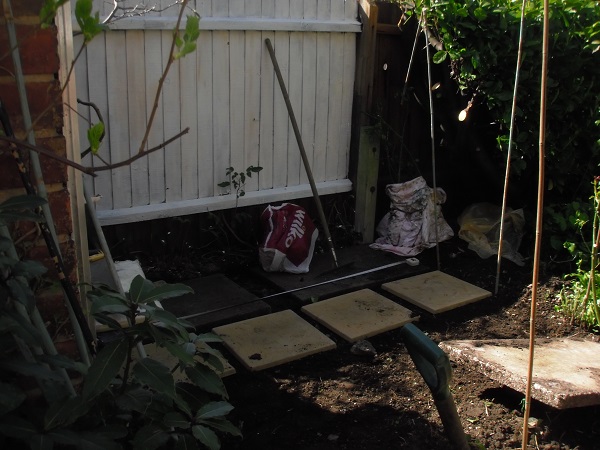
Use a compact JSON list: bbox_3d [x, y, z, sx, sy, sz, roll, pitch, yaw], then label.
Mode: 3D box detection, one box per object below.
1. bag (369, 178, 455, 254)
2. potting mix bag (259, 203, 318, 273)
[{"bbox_3d":[0.766,-0.061,4.574,0.530,0.450,0.390,6,18,14],"label":"bag"},{"bbox_3d":[-0.073,0.076,4.174,0.350,0.390,0.240,-2,18,-11],"label":"potting mix bag"}]

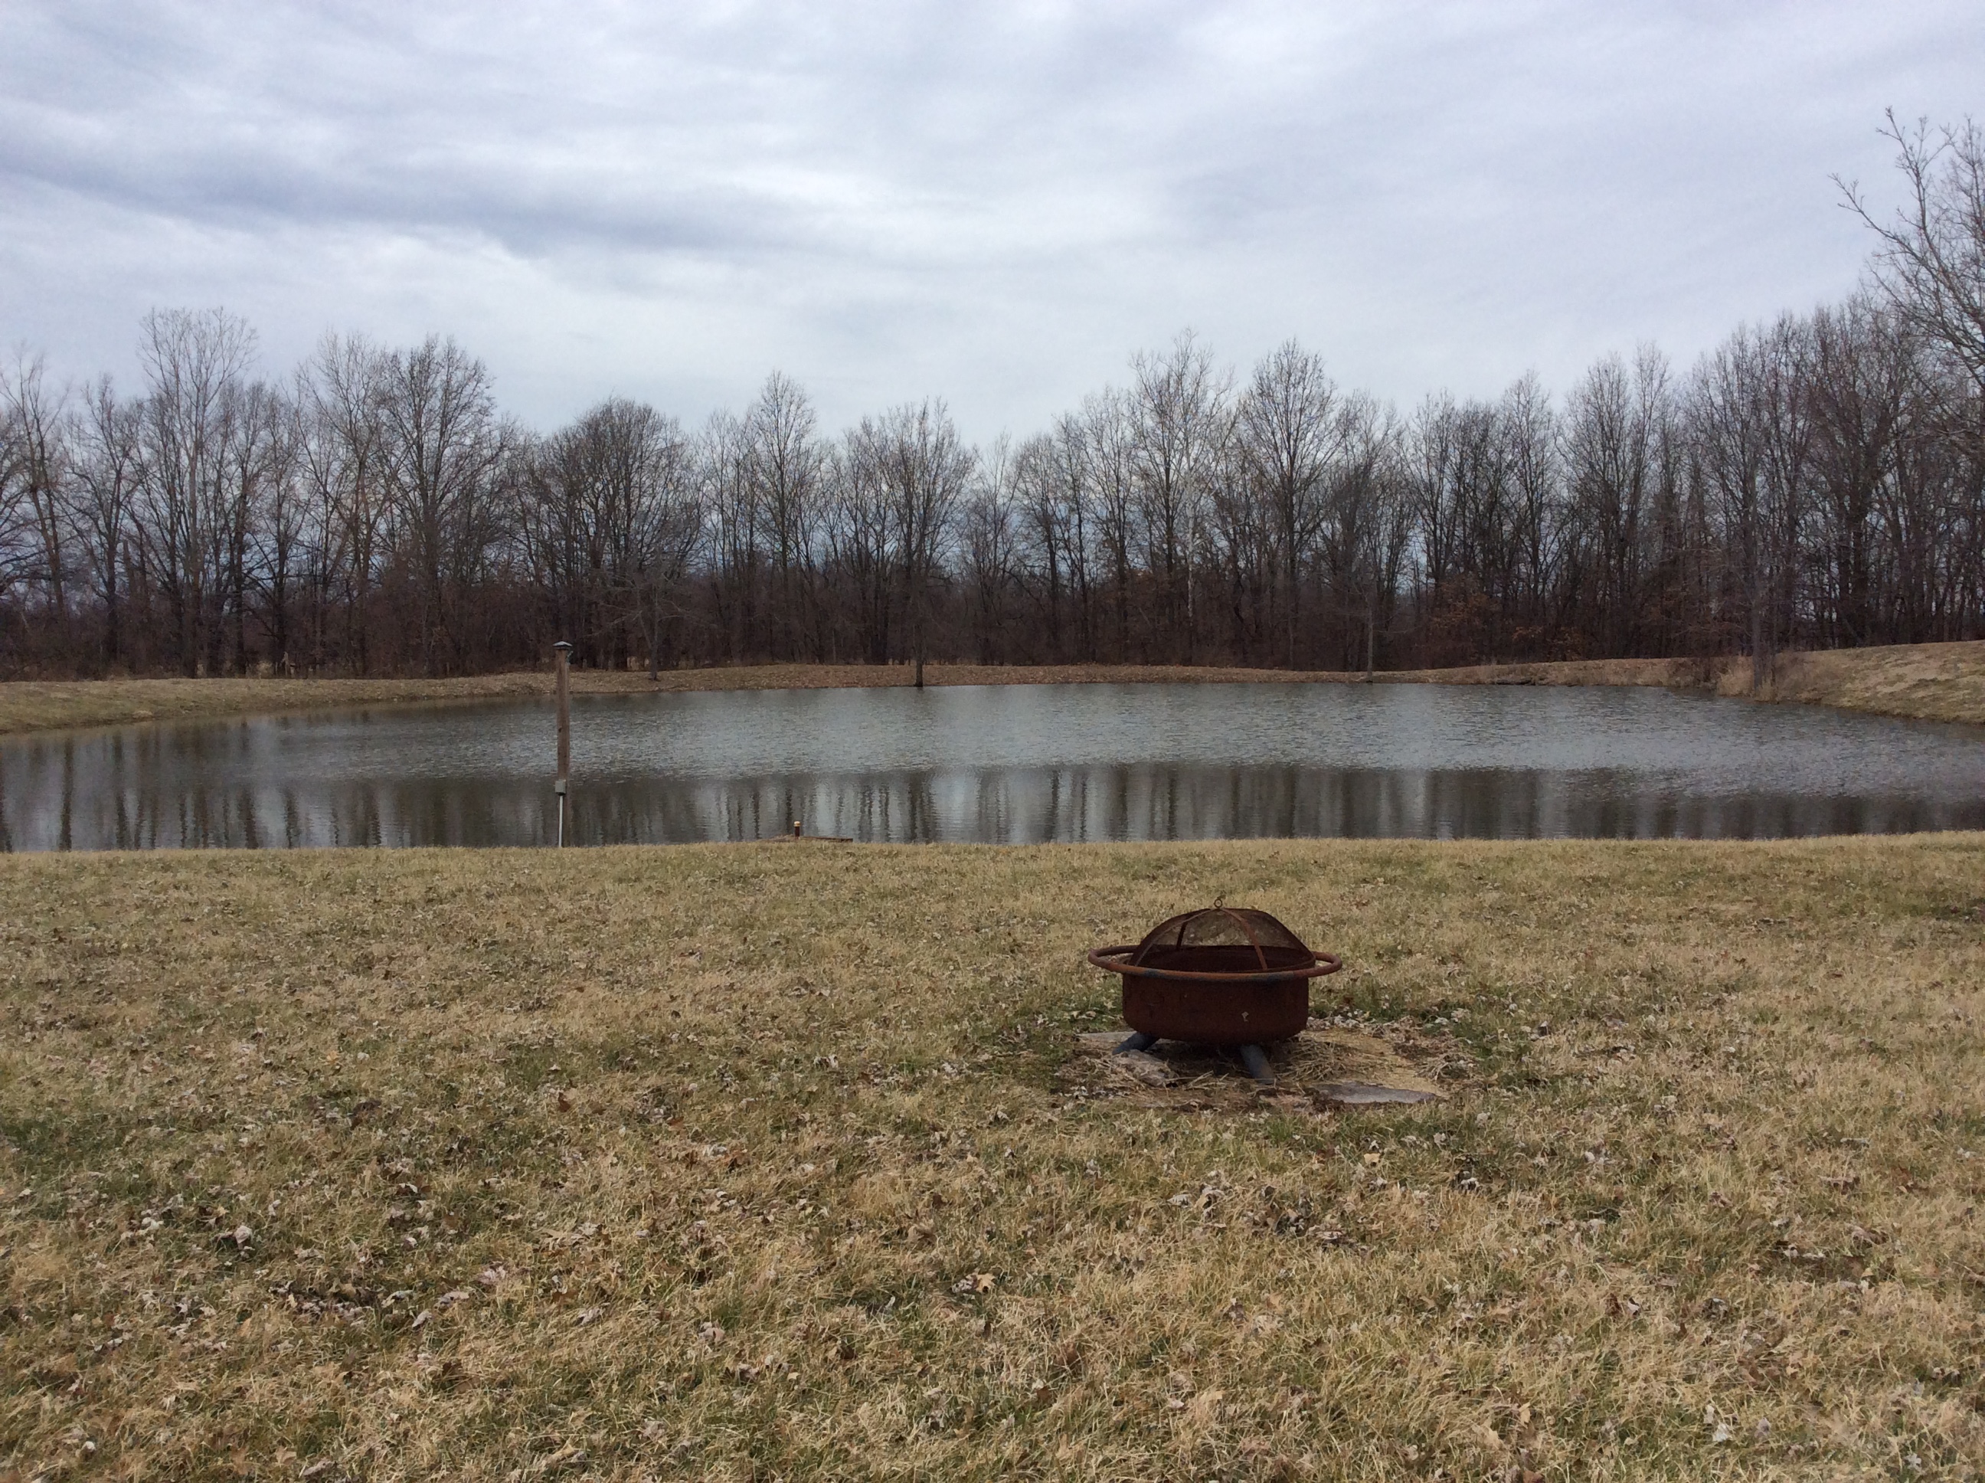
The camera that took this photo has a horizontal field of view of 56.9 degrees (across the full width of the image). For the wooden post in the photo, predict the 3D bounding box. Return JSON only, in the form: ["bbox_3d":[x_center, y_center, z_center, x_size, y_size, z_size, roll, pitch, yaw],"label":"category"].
[{"bbox_3d":[-3.862,0.048,16.552,0.140,1.900,0.140,-1,3,-12],"label":"wooden post"}]

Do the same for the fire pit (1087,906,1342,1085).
[{"bbox_3d":[0.757,0.832,6.220,0.860,0.550,0.860,1,1,0],"label":"fire pit"}]

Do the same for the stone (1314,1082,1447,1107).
[{"bbox_3d":[1.225,1.140,5.830,0.400,0.050,0.270,0,3,7],"label":"stone"}]

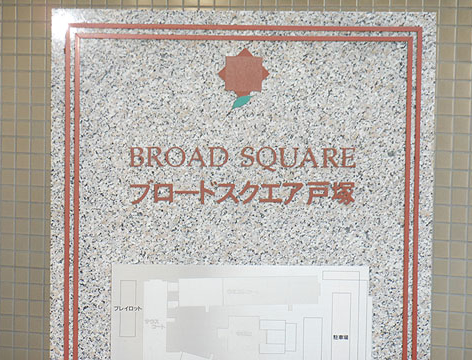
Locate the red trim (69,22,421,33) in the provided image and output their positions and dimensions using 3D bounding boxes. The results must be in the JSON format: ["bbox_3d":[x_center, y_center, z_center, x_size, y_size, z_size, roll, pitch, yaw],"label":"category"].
[{"bbox_3d":[0.010,-0.442,6.718,1.119,0.014,0.012,2,3,24],"label":"red trim"}]

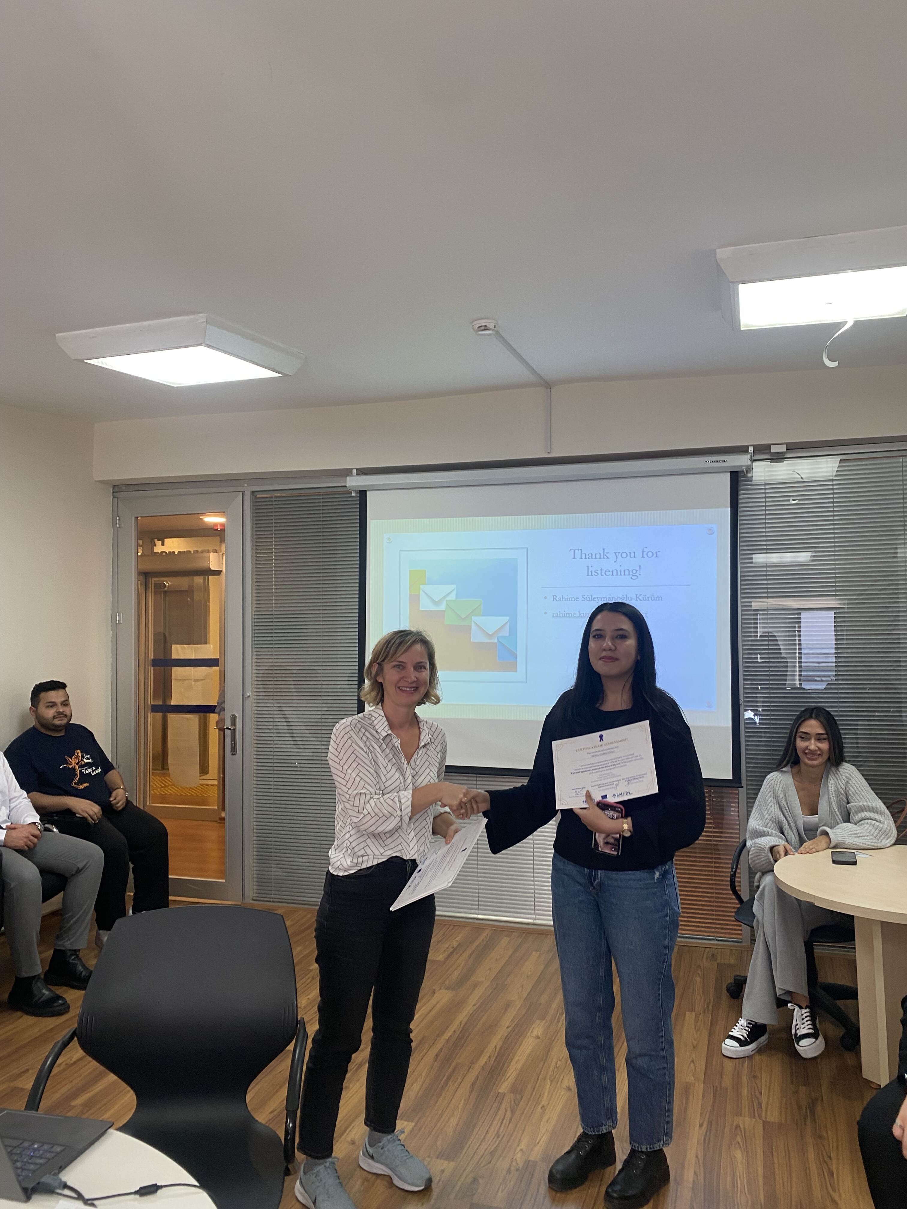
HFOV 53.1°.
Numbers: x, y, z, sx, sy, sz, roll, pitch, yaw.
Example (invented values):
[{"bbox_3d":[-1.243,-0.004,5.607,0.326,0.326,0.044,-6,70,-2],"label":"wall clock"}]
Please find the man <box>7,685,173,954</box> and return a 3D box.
[{"bbox_3d":[-1.922,1.086,4.824,0.850,1.330,0.570,-2,-3,28],"label":"man"}]

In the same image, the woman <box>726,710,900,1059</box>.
[{"bbox_3d":[1.441,1.045,3.630,0.580,1.250,0.780,-2,-3,27],"label":"woman"}]

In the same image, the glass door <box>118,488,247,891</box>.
[{"bbox_3d":[-1.705,0.550,5.615,0.911,2.466,0.070,-1,-3,17],"label":"glass door"}]

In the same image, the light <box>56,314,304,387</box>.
[{"bbox_3d":[-1.154,-1.070,3.940,0.720,0.100,0.720,-1,1,20],"label":"light"}]

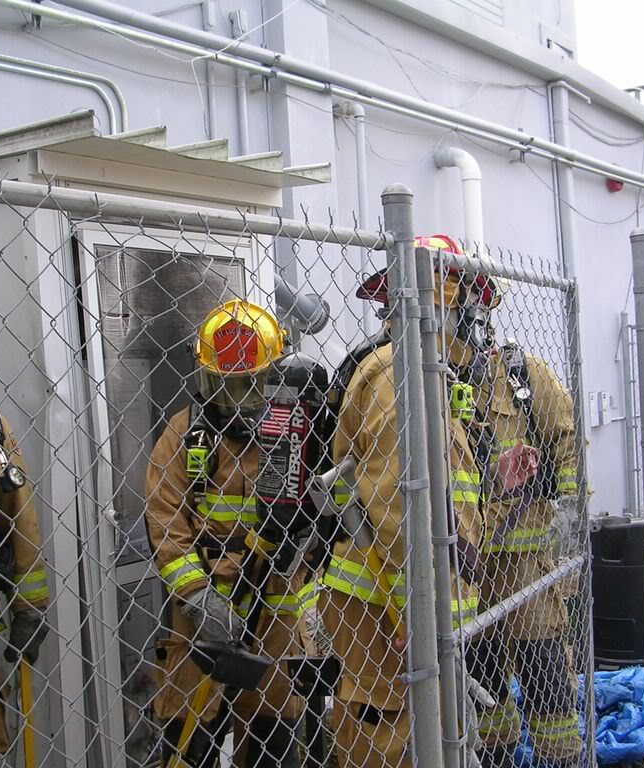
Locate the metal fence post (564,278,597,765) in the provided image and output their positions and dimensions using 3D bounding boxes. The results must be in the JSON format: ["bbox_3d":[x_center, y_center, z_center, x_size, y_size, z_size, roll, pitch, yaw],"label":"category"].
[{"bbox_3d":[0.777,0.512,3.335,0.042,1.600,0.042,-2,1,29],"label":"metal fence post"}]

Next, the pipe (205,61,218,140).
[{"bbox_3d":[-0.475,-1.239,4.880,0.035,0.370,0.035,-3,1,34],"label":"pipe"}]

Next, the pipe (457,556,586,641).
[{"bbox_3d":[0.529,0.531,2.853,0.038,0.038,1.044,-3,1,29],"label":"pipe"}]

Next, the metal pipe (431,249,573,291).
[{"bbox_3d":[0.477,-0.277,2.841,0.038,0.038,1.044,-3,1,29],"label":"metal pipe"}]

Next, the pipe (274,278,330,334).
[{"bbox_3d":[-0.095,-0.352,4.950,0.150,0.150,0.400,-3,-22,34],"label":"pipe"}]

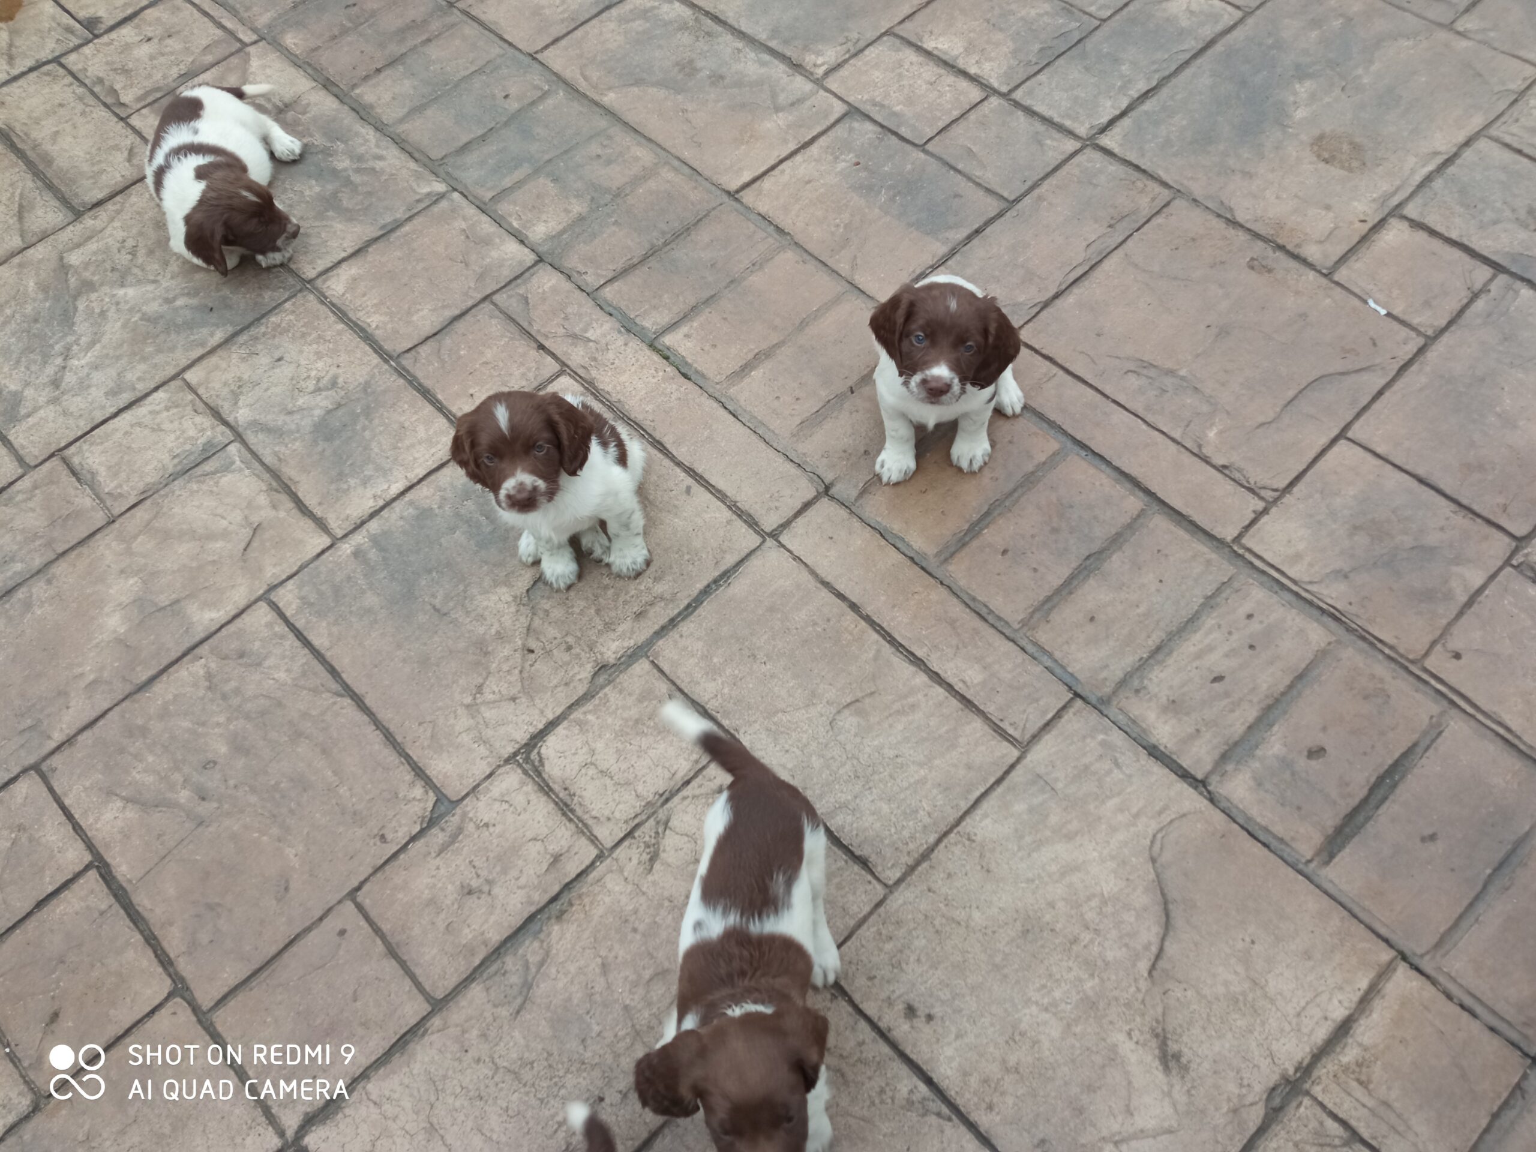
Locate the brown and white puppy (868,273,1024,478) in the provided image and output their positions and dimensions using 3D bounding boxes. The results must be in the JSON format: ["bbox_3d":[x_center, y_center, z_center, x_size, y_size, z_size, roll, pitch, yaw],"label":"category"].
[{"bbox_3d":[0.196,-0.239,1.273,0.178,0.249,0.209,1,59,4],"label":"brown and white puppy"}]

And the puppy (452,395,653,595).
[{"bbox_3d":[-0.206,-0.112,1.227,0.163,0.244,0.194,8,60,9],"label":"puppy"}]

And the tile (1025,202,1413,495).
[{"bbox_3d":[0.536,-0.274,1.435,0.315,0.030,0.344,-41,65,-19],"label":"tile"}]

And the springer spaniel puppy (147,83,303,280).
[{"bbox_3d":[-0.708,-0.537,1.587,0.209,0.127,0.290,-14,59,-5],"label":"springer spaniel puppy"}]

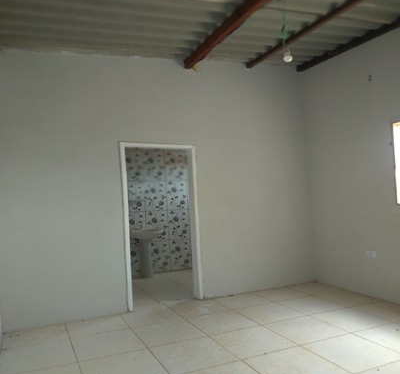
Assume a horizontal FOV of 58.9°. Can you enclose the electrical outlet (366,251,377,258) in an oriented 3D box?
[{"bbox_3d":[2.086,0.822,4.325,0.015,0.070,0.135,-1,-3,-24],"label":"electrical outlet"}]

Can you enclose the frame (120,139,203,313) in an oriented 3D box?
[{"bbox_3d":[-0.476,0.467,4.434,0.984,1.994,0.150,-1,-3,-24],"label":"frame"}]

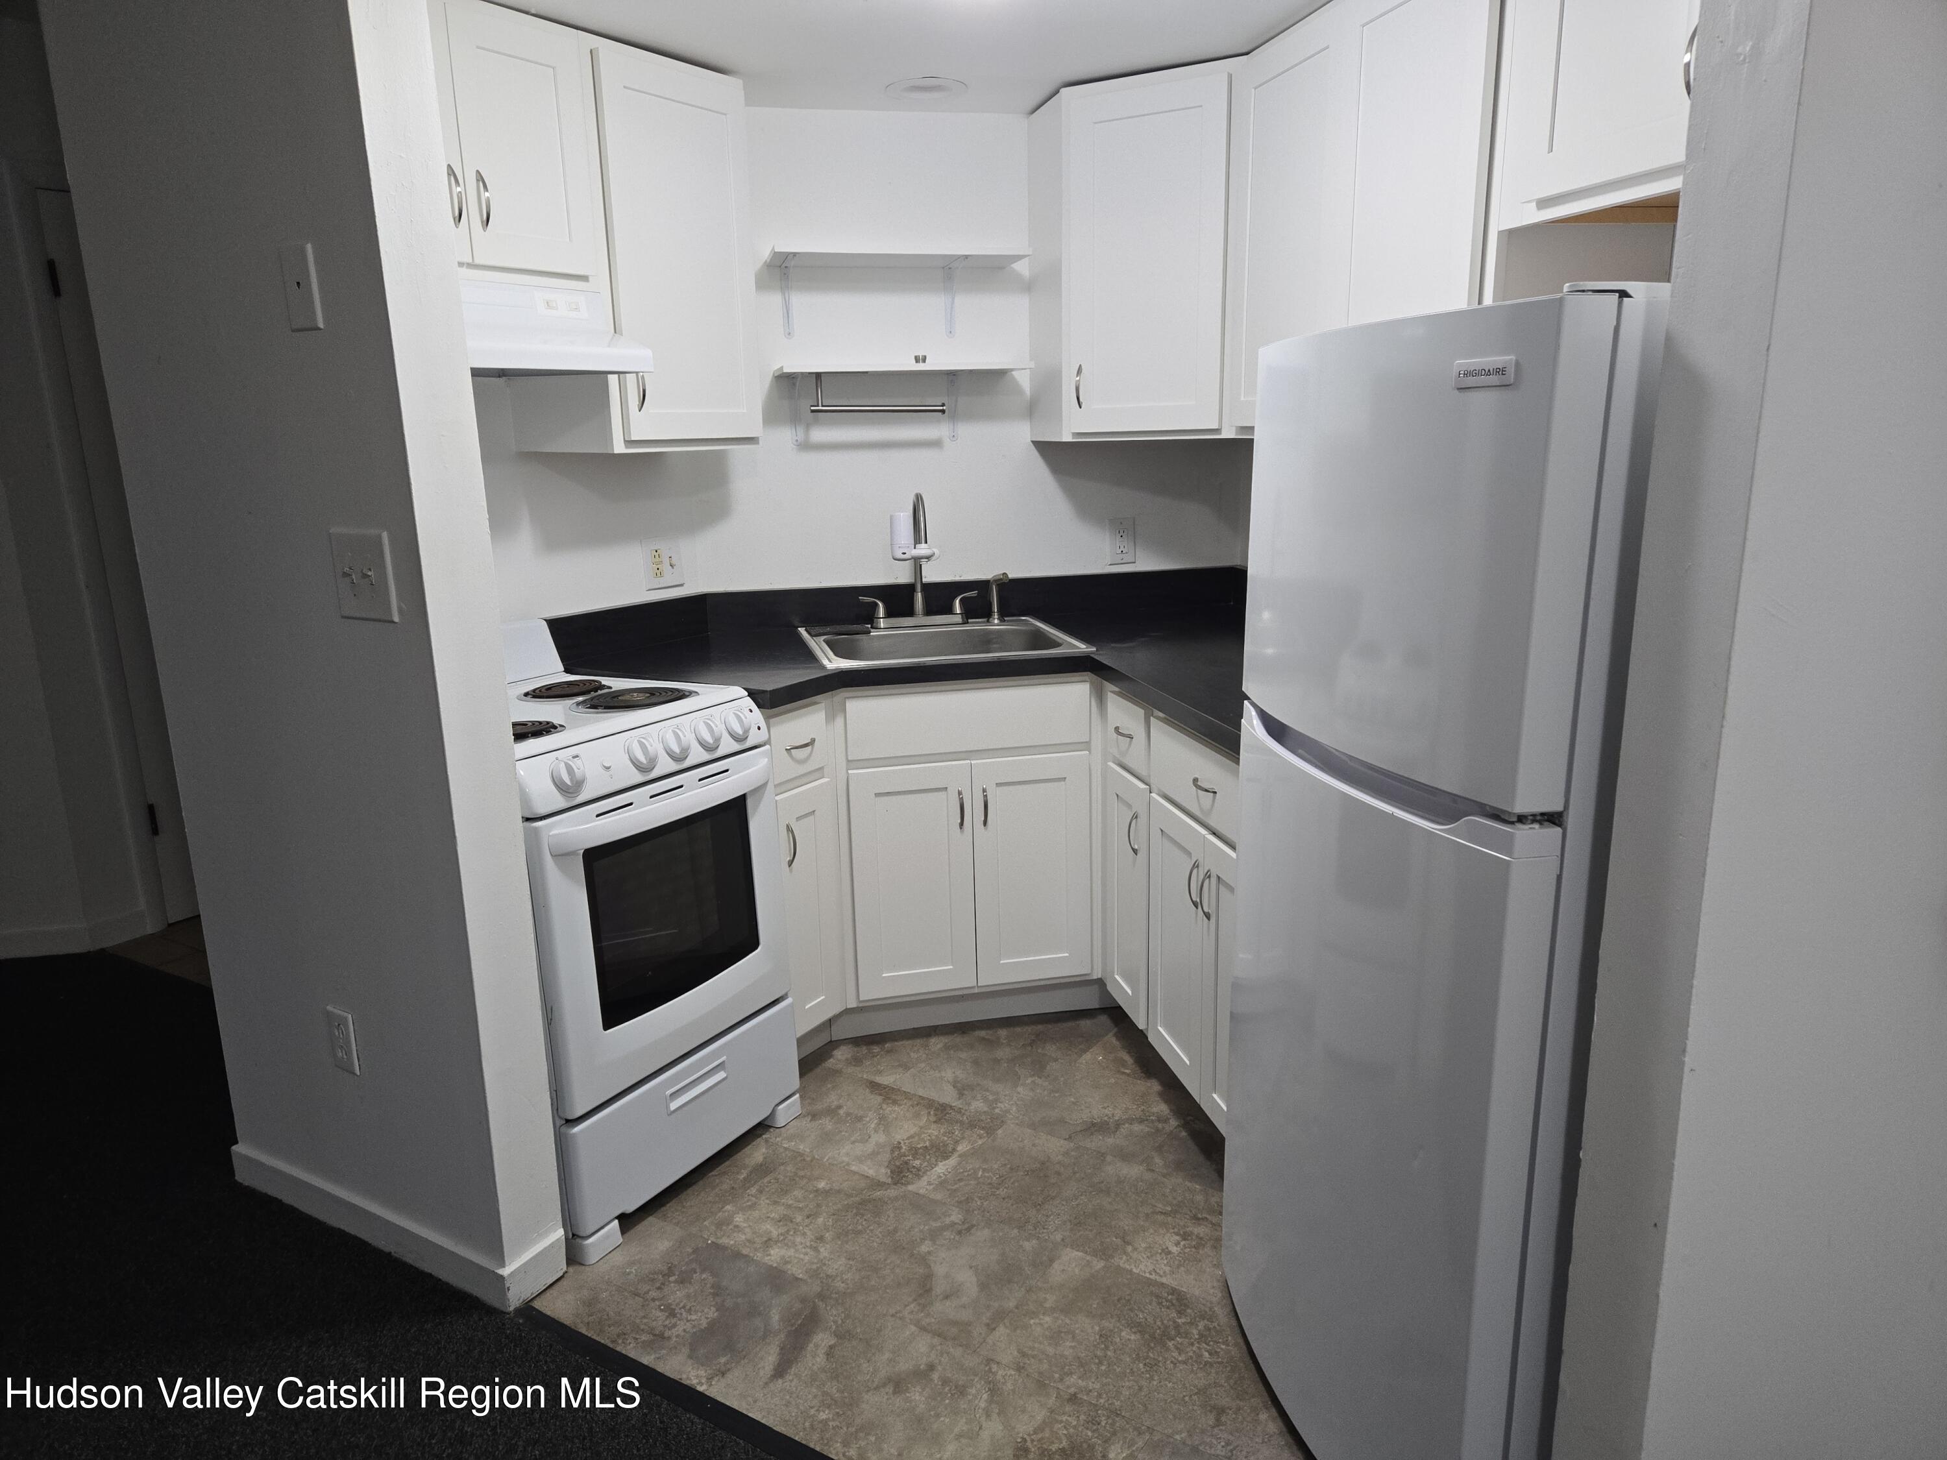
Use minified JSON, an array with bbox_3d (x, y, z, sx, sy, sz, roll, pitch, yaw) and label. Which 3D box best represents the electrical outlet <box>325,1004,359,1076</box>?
[{"bbox_3d":[-1.092,0.539,2.241,0.070,0.114,0.014,7,15,31],"label":"electrical outlet"}]

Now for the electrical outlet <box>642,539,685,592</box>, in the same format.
[{"bbox_3d":[-0.752,-0.406,3.146,0.018,0.116,0.119,7,15,31],"label":"electrical outlet"}]

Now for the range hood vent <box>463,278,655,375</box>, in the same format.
[{"bbox_3d":[-0.973,-0.740,2.388,0.440,0.160,0.615,7,16,31],"label":"range hood vent"}]

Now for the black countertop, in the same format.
[{"bbox_3d":[0.027,-0.151,2.686,1.819,0.145,1.550,-4,14,-13],"label":"black countertop"}]

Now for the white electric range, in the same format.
[{"bbox_3d":[-0.826,0.353,2.567,0.705,1.025,0.615,7,16,31],"label":"white electric range"}]

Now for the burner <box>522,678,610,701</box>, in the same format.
[{"bbox_3d":[-0.824,-0.082,2.630,0.166,0.025,0.166,-1,13,0],"label":"burner"}]

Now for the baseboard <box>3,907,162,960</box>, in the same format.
[{"bbox_3d":[-2.600,0.589,3.752,0.396,0.090,0.104,-8,15,-27],"label":"baseboard"}]

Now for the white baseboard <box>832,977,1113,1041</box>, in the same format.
[{"bbox_3d":[0.002,0.665,3.155,0.698,0.110,0.023,-4,14,-12],"label":"white baseboard"}]

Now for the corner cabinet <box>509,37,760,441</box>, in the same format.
[{"bbox_3d":[-0.731,-0.997,2.778,0.313,0.779,0.444,7,15,31],"label":"corner cabinet"}]

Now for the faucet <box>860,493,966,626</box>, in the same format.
[{"bbox_3d":[-0.130,-0.419,3.224,0.290,0.340,0.200,-4,14,-13],"label":"faucet"}]

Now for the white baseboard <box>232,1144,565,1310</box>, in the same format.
[{"bbox_3d":[-1.076,0.875,2.383,0.801,0.072,0.122,7,15,31],"label":"white baseboard"}]

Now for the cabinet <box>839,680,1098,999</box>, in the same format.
[{"bbox_3d":[-0.070,0.190,3.244,0.570,0.756,0.610,-4,14,-12],"label":"cabinet"}]

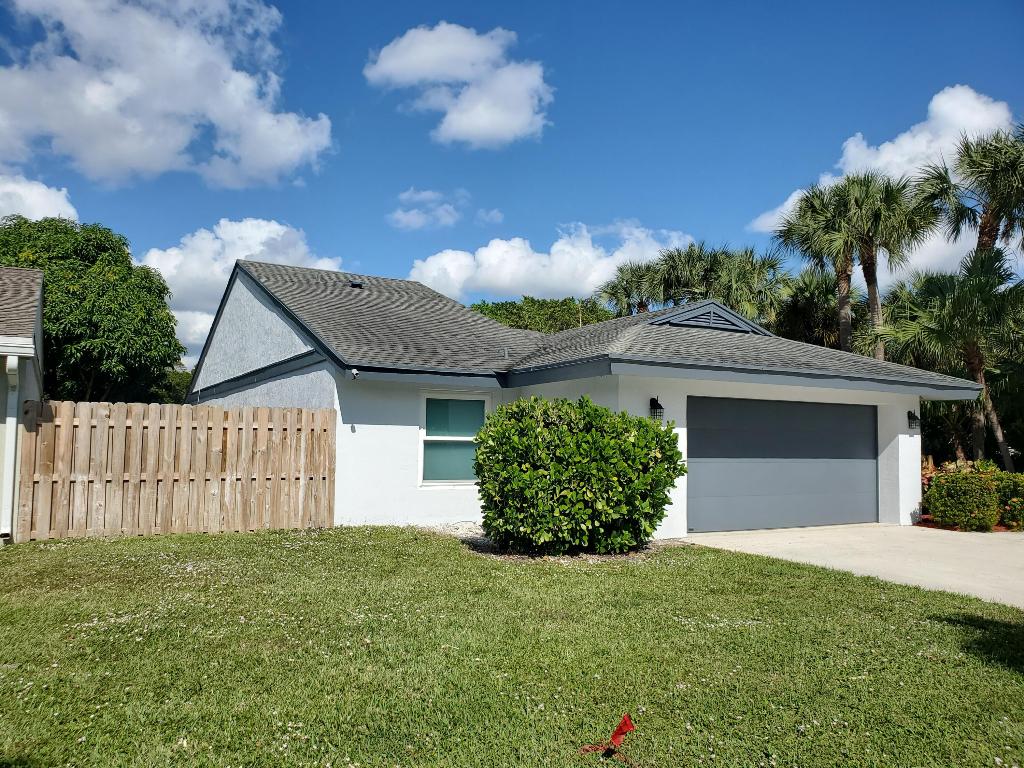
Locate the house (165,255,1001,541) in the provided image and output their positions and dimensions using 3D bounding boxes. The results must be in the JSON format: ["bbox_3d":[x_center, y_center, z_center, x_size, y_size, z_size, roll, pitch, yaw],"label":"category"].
[{"bbox_3d":[-1.106,-0.075,21.086,11.900,5.950,20.600,3,-4,-30],"label":"house"}]

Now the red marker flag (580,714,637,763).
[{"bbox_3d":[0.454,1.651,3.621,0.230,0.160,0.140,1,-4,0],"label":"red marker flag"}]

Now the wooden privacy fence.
[{"bbox_3d":[-4.569,1.224,11.028,4.150,1.830,0.120,3,-4,-26],"label":"wooden privacy fence"}]

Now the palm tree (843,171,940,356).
[{"bbox_3d":[12.030,-1.802,24.677,3.400,10.170,3.400,1,-4,0],"label":"palm tree"}]

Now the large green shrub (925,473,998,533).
[{"bbox_3d":[8.201,2.063,14.004,1.250,1.050,1.150,3,-4,-30],"label":"large green shrub"}]

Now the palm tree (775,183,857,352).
[{"bbox_3d":[10.017,-1.654,24.688,3.300,9.810,3.300,1,-4,0],"label":"palm tree"}]

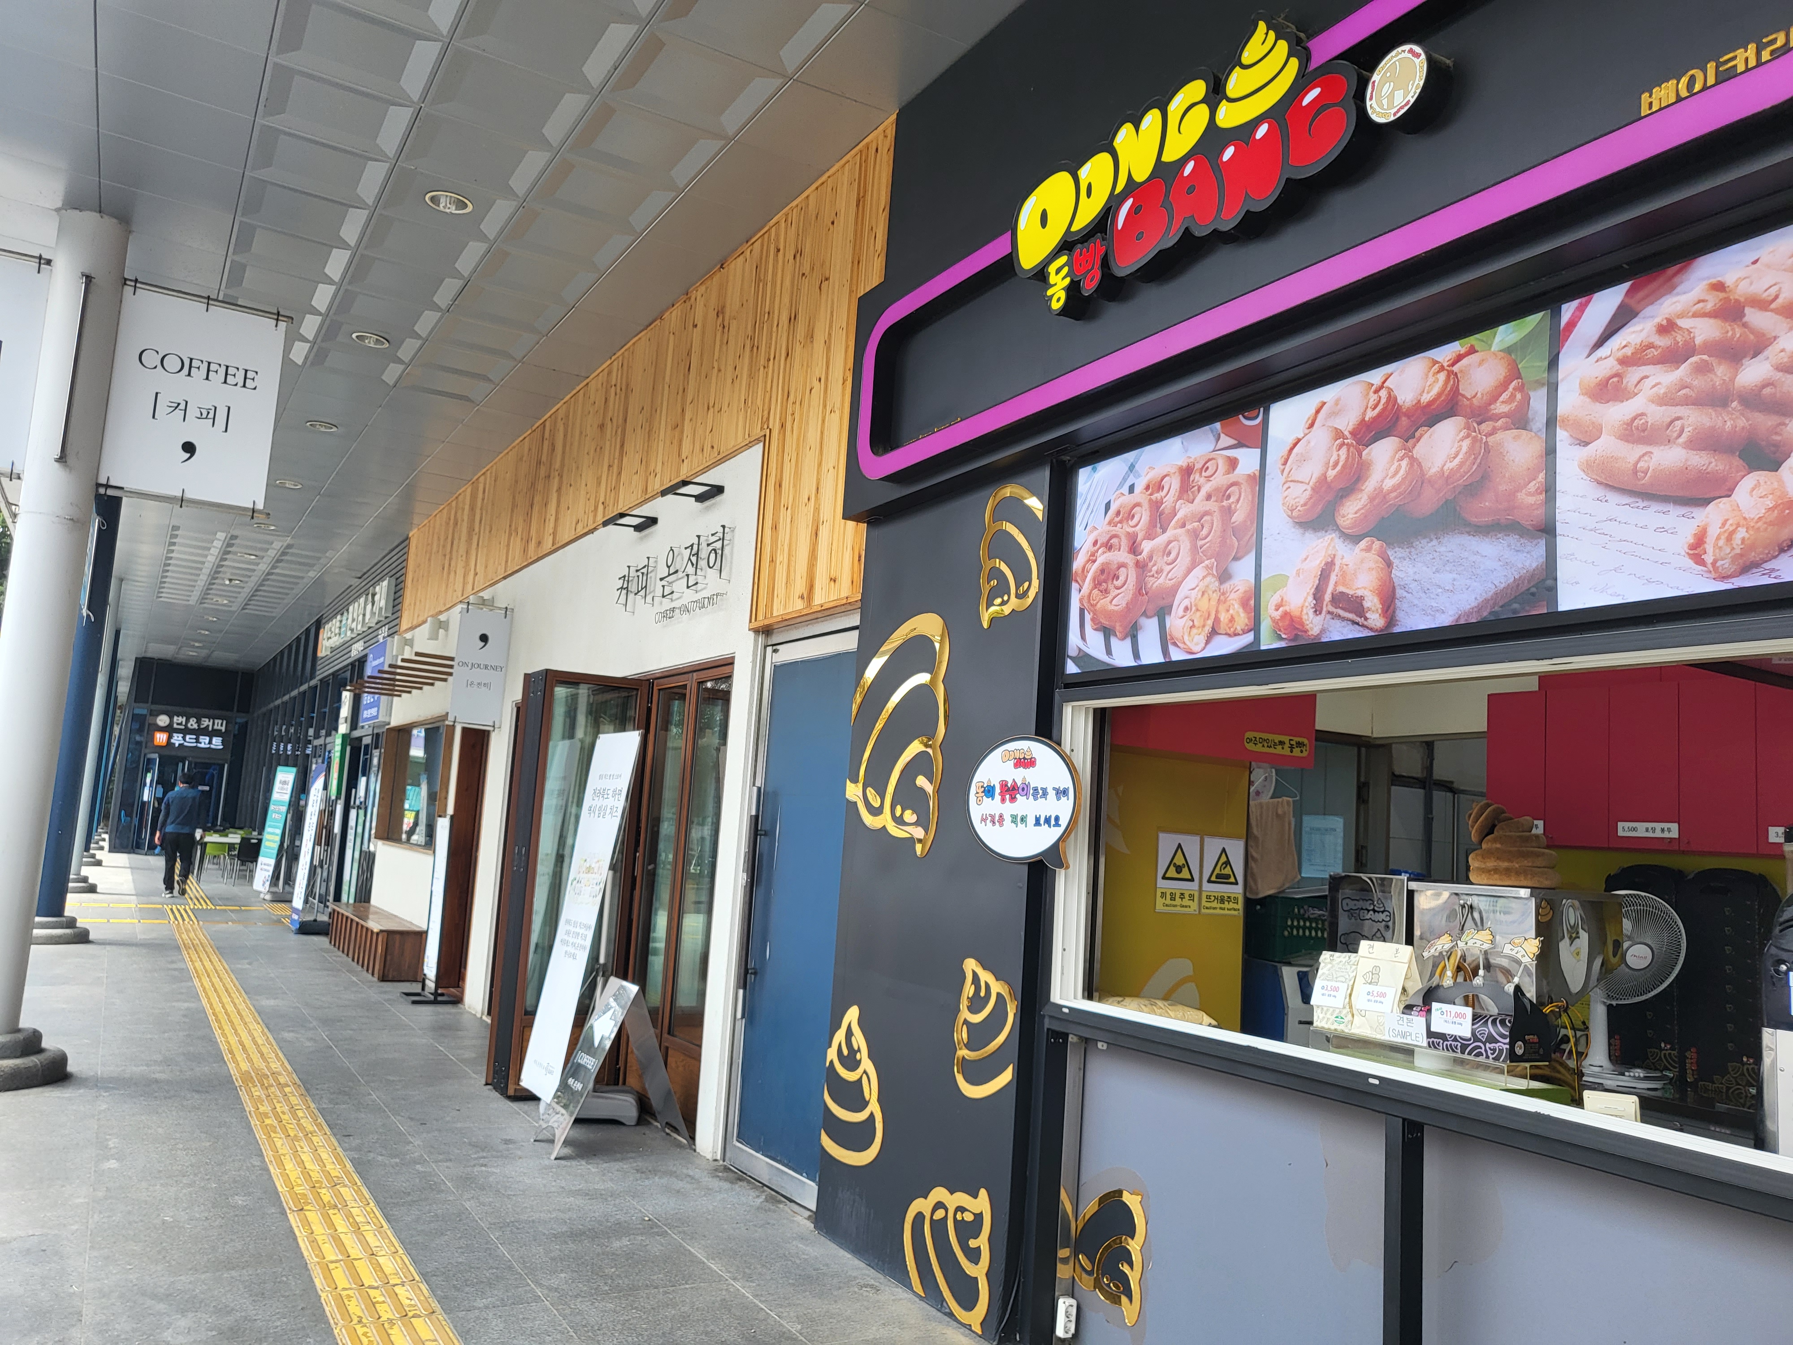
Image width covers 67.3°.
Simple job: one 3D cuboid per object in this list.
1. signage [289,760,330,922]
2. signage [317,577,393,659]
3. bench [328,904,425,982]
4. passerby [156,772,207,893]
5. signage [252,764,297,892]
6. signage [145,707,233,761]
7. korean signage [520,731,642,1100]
[{"bbox_3d":[-6.647,1.948,15.217,0.050,1.800,0.600,11,-10,-33],"label":"signage"},{"bbox_3d":[-7.652,-0.680,18.922,0.100,0.480,6.200,8,-8,-29],"label":"signage"},{"bbox_3d":[-4.996,2.552,12.933,0.430,0.420,3.250,8,-8,-29],"label":"bench"},{"bbox_3d":[-10.224,2.311,19.256,0.620,1.760,0.450,8,-8,-29],"label":"passerby"},{"bbox_3d":[-9.069,2.276,19.638,0.600,1.800,0.050,-2,-14,45],"label":"signage"},{"bbox_3d":[-16.670,1.452,31.823,1.730,1.100,0.150,8,-8,-29],"label":"signage"},{"bbox_3d":[-1.581,1.179,6.710,0.050,1.800,0.600,17,-13,-28],"label":"korean signage"}]

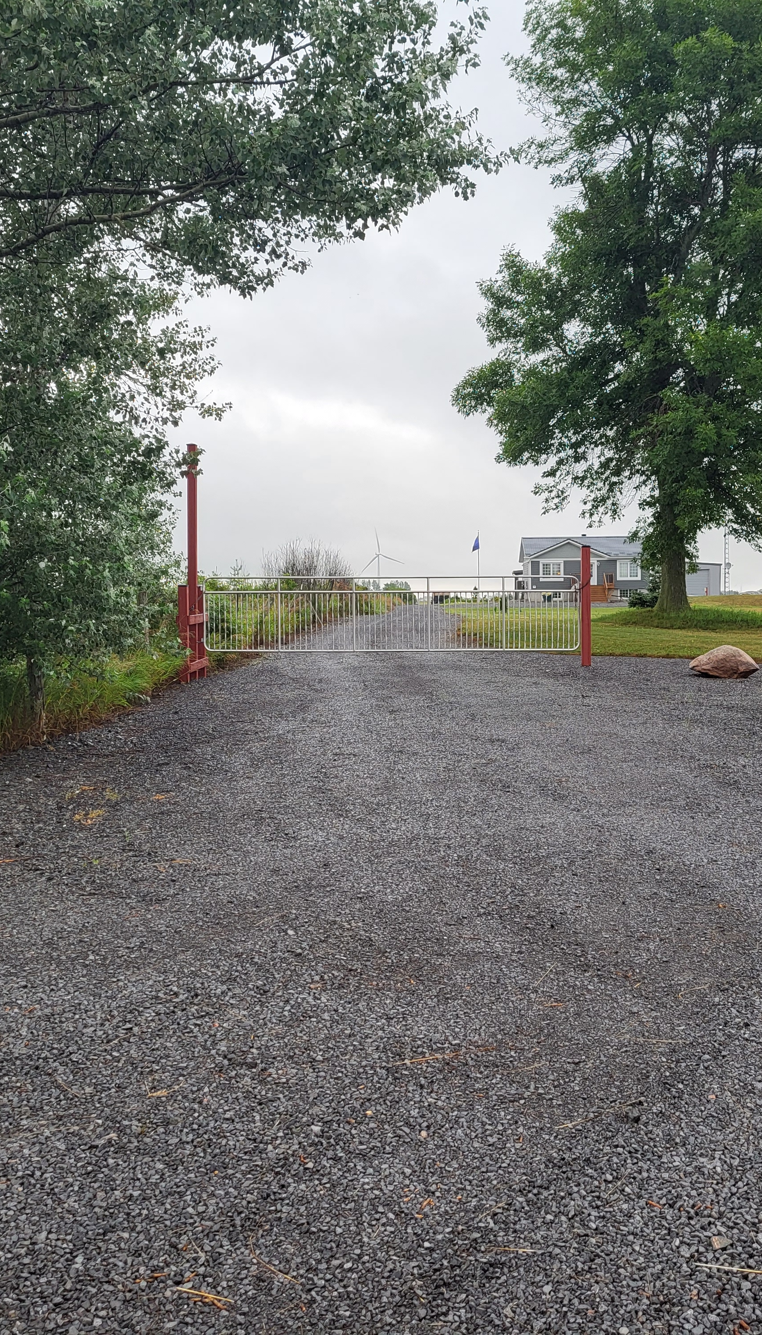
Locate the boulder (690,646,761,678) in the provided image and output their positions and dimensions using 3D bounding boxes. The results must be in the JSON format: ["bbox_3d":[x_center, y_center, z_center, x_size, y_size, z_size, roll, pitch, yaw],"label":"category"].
[{"bbox_3d":[5.074,-0.076,19.750,0.980,0.440,0.650,0,3,5],"label":"boulder"}]

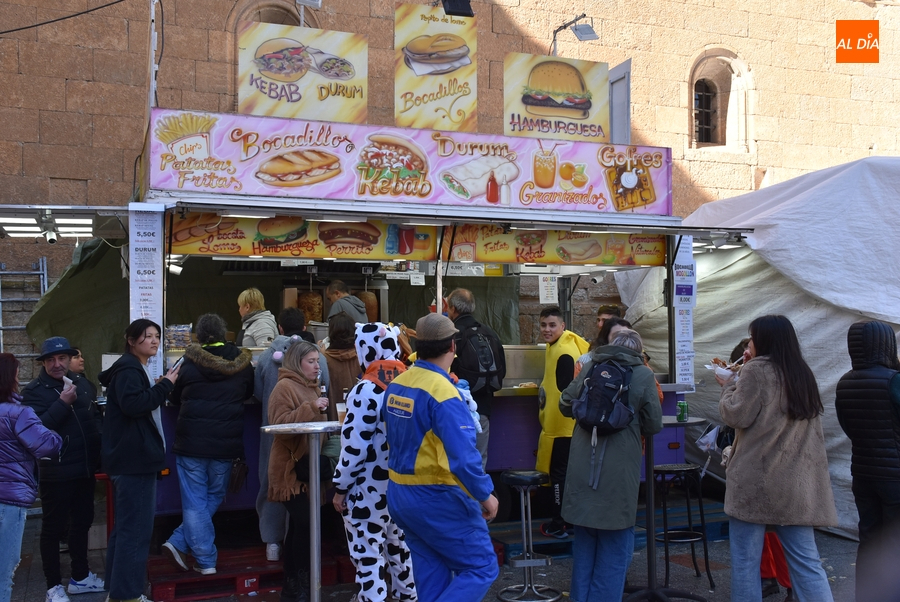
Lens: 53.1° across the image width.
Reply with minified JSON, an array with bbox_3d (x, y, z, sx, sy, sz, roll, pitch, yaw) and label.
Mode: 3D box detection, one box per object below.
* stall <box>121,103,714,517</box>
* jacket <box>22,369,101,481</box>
[{"bbox_3d":[-0.335,0.235,7.604,4.480,3.000,2.400,1,-2,-19],"label":"stall"},{"bbox_3d":[-2.424,0.768,5.650,0.380,0.730,0.510,-3,-3,42],"label":"jacket"}]

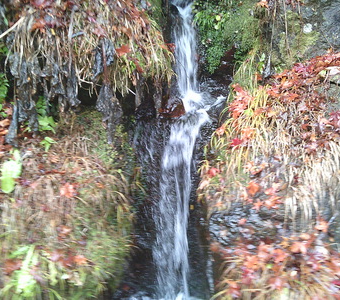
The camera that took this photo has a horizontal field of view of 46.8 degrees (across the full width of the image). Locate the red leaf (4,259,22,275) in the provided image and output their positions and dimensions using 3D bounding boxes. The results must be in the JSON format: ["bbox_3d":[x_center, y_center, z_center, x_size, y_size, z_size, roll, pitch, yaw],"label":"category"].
[{"bbox_3d":[-0.566,0.421,1.420,0.065,0.012,0.058,0,57,-3],"label":"red leaf"}]

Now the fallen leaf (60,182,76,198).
[{"bbox_3d":[-0.393,0.157,1.520,0.062,0.066,0.012,0,-27,-3],"label":"fallen leaf"}]

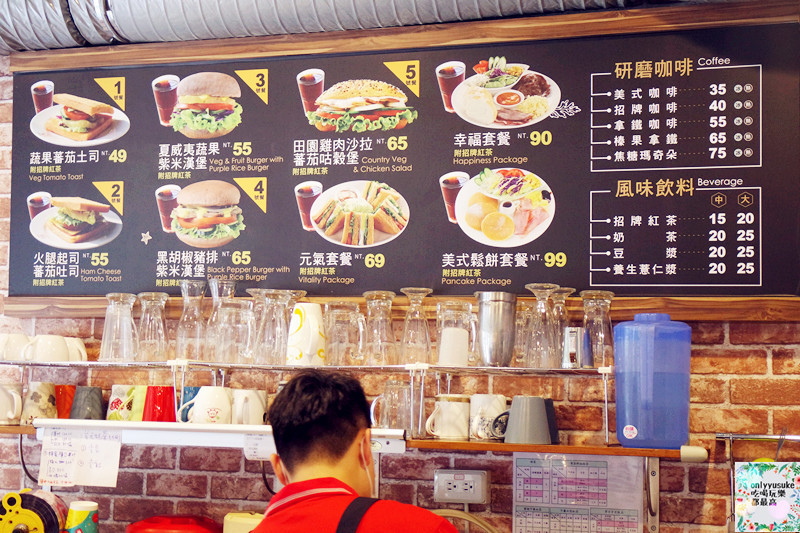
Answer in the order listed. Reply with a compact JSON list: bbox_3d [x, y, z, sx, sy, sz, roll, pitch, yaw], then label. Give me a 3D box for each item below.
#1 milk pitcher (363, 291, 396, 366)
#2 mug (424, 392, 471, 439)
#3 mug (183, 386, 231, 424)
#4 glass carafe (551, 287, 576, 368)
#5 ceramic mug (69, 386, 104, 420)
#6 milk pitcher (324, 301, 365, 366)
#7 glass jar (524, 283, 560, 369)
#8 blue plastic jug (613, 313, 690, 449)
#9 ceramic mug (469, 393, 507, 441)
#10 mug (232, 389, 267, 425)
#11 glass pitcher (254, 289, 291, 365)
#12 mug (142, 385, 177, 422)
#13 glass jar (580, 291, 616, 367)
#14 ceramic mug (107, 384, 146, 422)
[{"bbox_3d":[-0.045,0.139,2.663,0.075,0.168,0.075,2,-6,-1],"label":"milk pitcher"},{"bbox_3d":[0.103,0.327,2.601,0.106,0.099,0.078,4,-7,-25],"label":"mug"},{"bbox_3d":[-0.447,0.329,2.757,0.122,0.107,0.090,3,-6,-12],"label":"mug"},{"bbox_3d":[0.347,0.134,2.594,0.073,0.176,0.073,1,-6,8],"label":"glass carafe"},{"bbox_3d":[-0.739,0.336,2.843,0.083,0.104,0.113,4,-7,-24],"label":"ceramic mug"},{"bbox_3d":[-0.114,0.150,2.652,0.114,0.145,0.080,-4,-7,42],"label":"milk pitcher"},{"bbox_3d":[0.301,0.126,2.523,0.074,0.181,0.074,1,-6,0],"label":"glass jar"},{"bbox_3d":[0.514,0.234,2.451,0.159,0.280,0.199,-1,-6,17],"label":"blue plastic jug"},{"bbox_3d":[0.181,0.319,2.545,0.077,0.098,0.109,-2,-6,29],"label":"ceramic mug"},{"bbox_3d":[-0.343,0.328,2.719,0.075,0.101,0.105,3,-6,-12],"label":"mug"},{"bbox_3d":[-0.288,0.139,2.714,0.077,0.169,0.077,1,-6,0],"label":"glass pitcher"},{"bbox_3d":[-0.562,0.334,2.814,0.083,0.105,0.103,3,-6,-11],"label":"mug"},{"bbox_3d":[0.415,0.133,2.519,0.073,0.167,0.073,-1,-6,17],"label":"glass jar"},{"bbox_3d":[-0.636,0.329,2.807,0.089,0.101,0.101,-1,-6,17],"label":"ceramic mug"}]

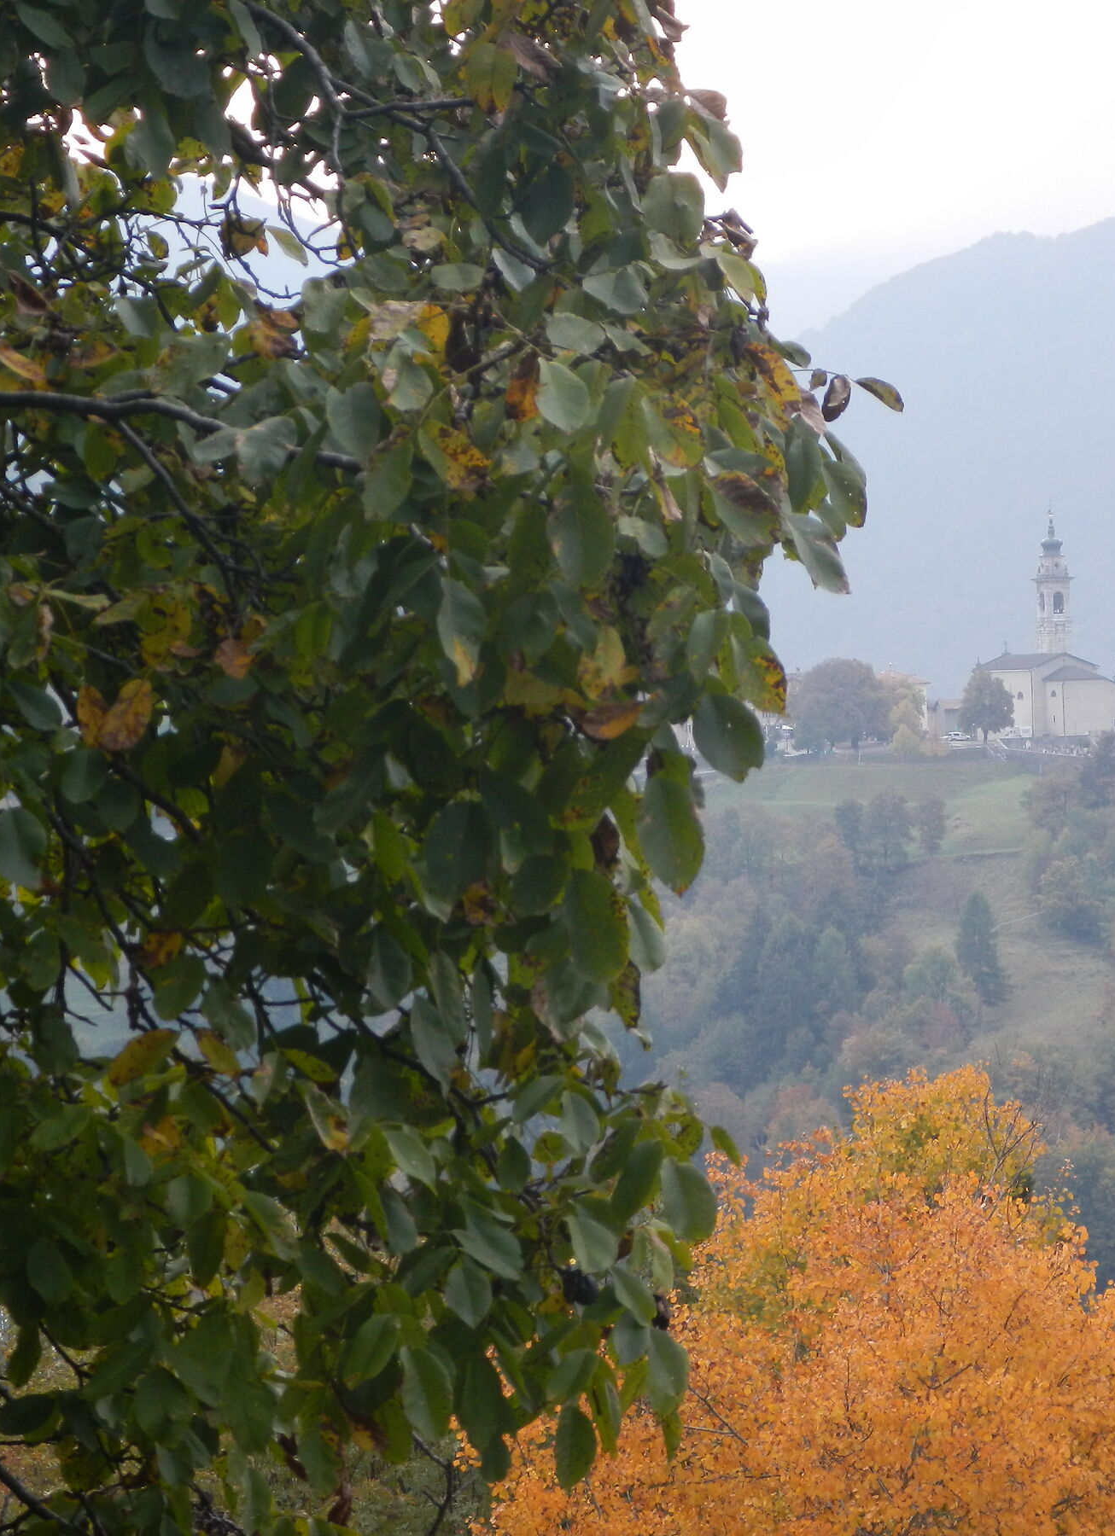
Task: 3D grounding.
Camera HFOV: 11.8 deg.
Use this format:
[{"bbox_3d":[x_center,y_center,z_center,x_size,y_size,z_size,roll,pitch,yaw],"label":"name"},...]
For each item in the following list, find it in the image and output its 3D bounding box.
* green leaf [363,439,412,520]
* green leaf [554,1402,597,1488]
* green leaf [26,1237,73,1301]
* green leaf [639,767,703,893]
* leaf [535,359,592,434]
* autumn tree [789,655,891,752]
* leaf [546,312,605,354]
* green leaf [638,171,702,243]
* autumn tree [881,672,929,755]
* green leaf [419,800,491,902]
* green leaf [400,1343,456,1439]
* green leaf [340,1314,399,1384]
[{"bbox_3d":[-0.196,-0.332,6.200,0.048,0.095,0.018,23,-15,0],"label":"green leaf"},{"bbox_3d":[0.021,0.805,6.400,0.050,0.106,0.030,2,0,0],"label":"green leaf"},{"bbox_3d":[-0.612,0.606,6.500,0.056,0.082,0.022,-18,-15,0],"label":"green leaf"},{"bbox_3d":[0.134,0.073,6.400,0.072,0.153,0.030,-7,0,-1],"label":"green leaf"},{"bbox_3d":[0.007,-0.434,6.300,0.065,0.098,0.022,-22,-15,0],"label":"leaf"},{"bbox_3d":[44.585,-9.852,850.000,15.662,15.156,14.651,0,0,0],"label":"autumn tree"},{"bbox_3d":[0.020,-0.492,6.100,0.069,0.048,0.025,12,-30,0],"label":"leaf"},{"bbox_3d":[0.130,-0.634,6.100,0.071,0.086,0.030,0,-15,0],"label":"green leaf"},{"bbox_3d":[51.064,-7.982,790.000,7.043,12.443,6.800,-1,2,0],"label":"autumn tree"},{"bbox_3d":[-0.126,0.101,6.600,0.082,0.127,0.030,13,0,1],"label":"green leaf"},{"bbox_3d":[-0.147,0.708,6.100,0.063,0.117,0.022,-19,-15,0],"label":"green leaf"},{"bbox_3d":[-0.216,0.670,6.200,0.058,0.101,0.022,36,-15,0],"label":"green leaf"}]

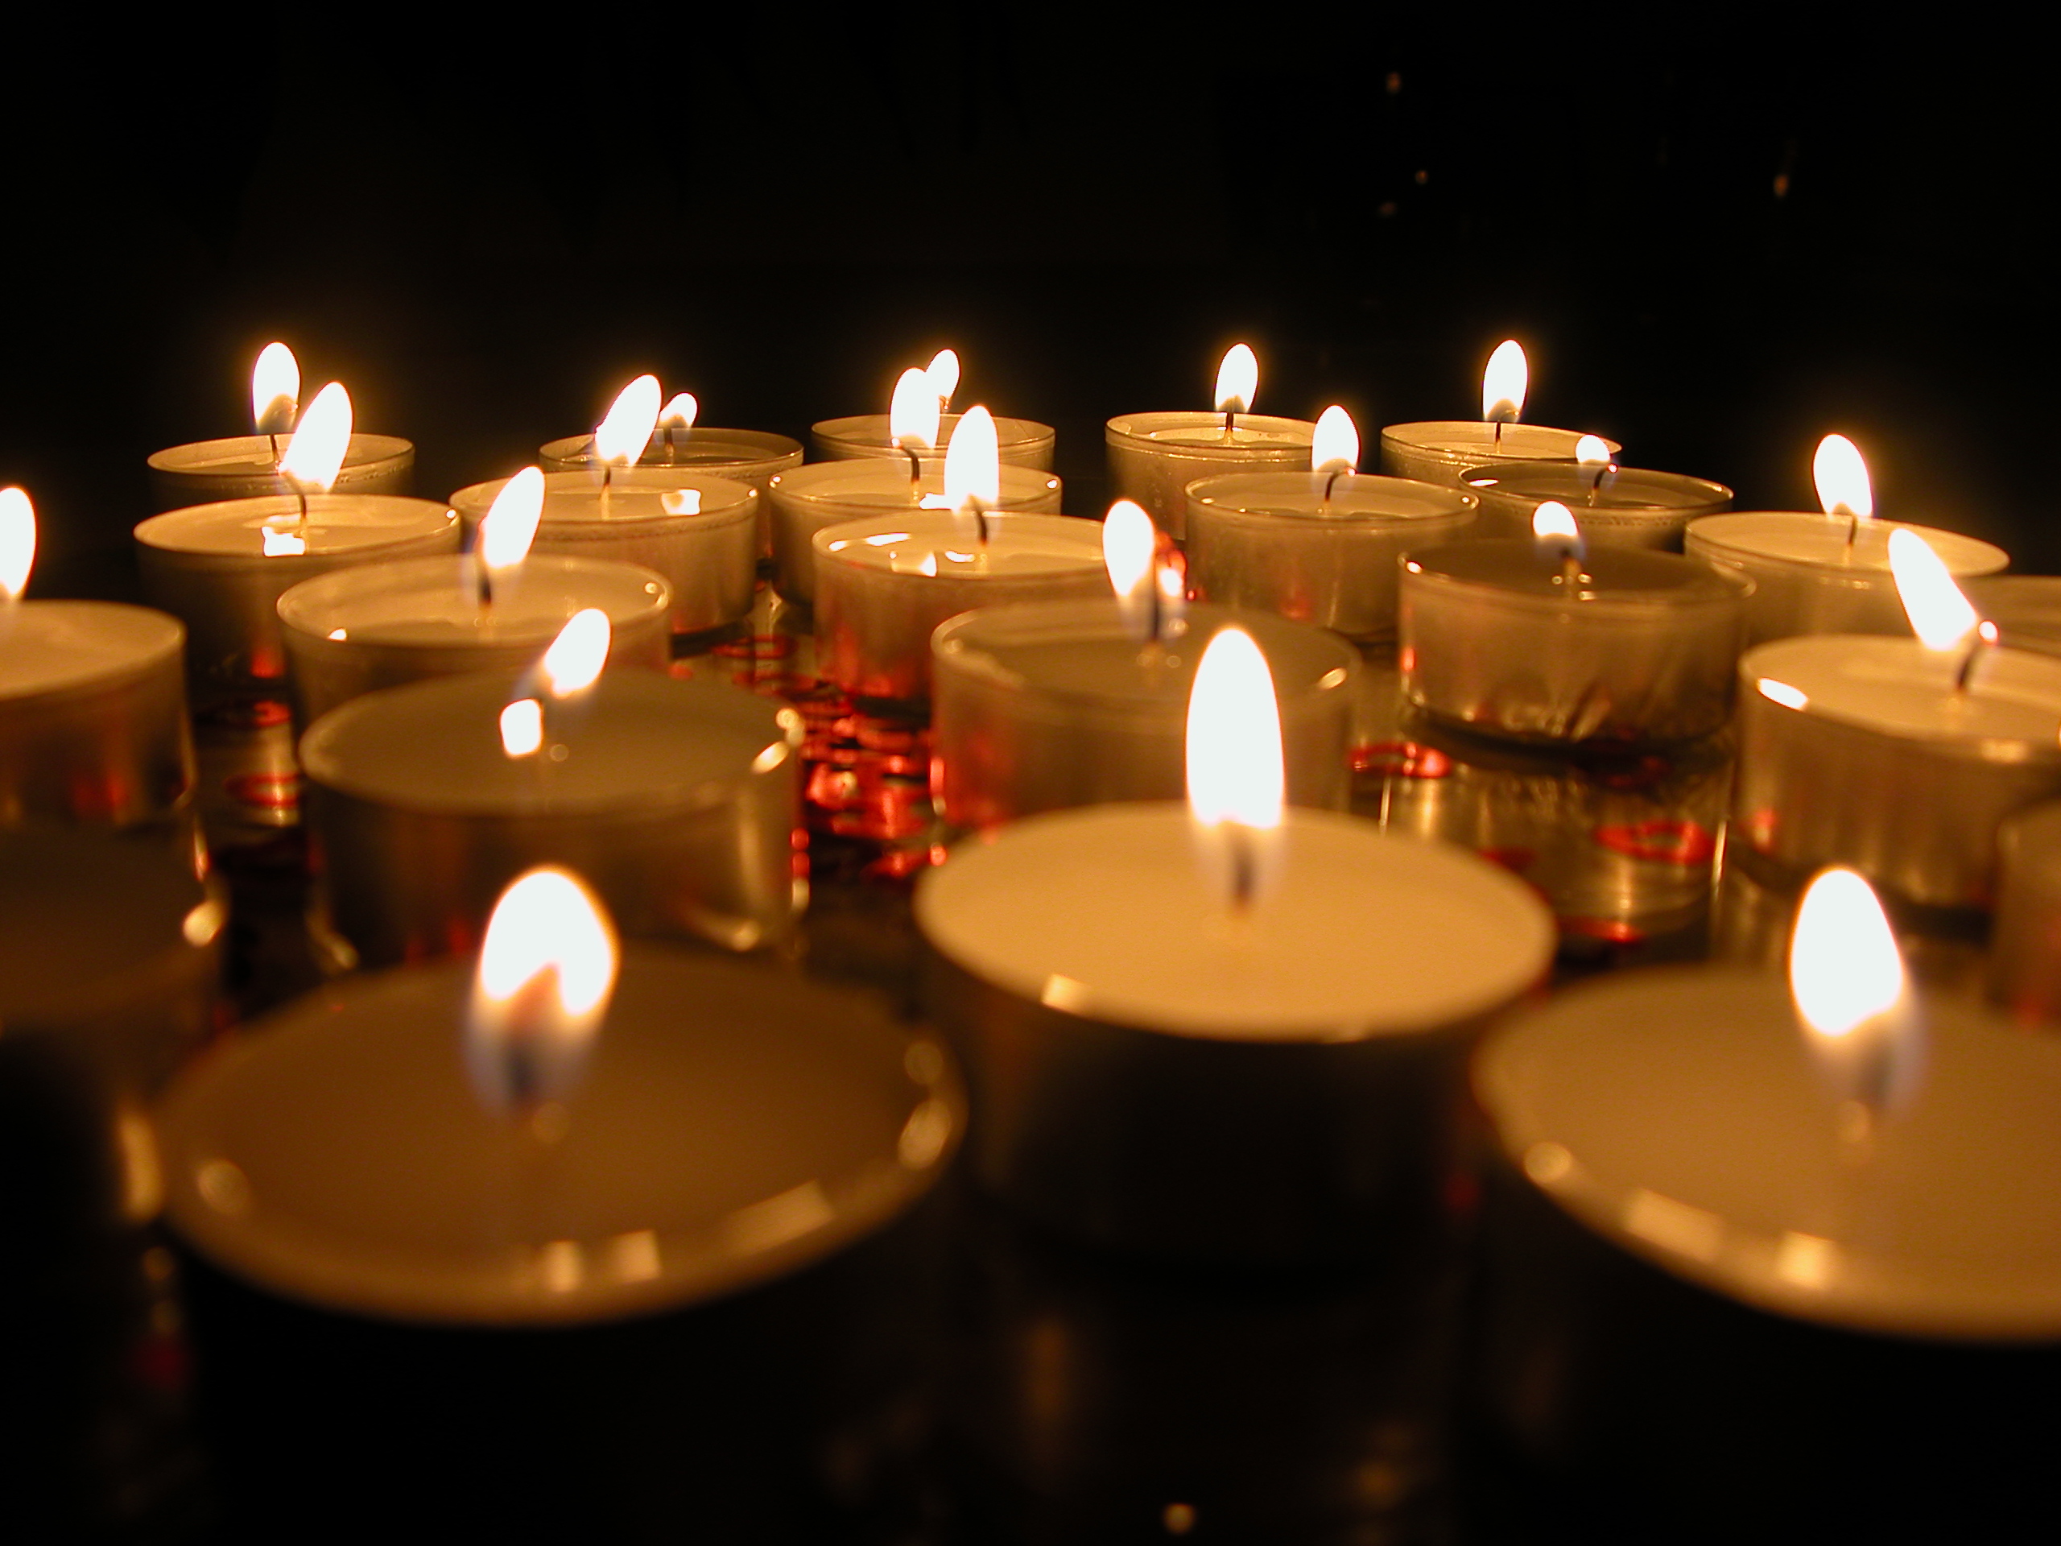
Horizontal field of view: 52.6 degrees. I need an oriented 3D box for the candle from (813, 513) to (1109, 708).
[{"bbox_3d":[-0.007,-0.020,0.251,0.038,0.015,0.038,1,18,0],"label":"candle"}]

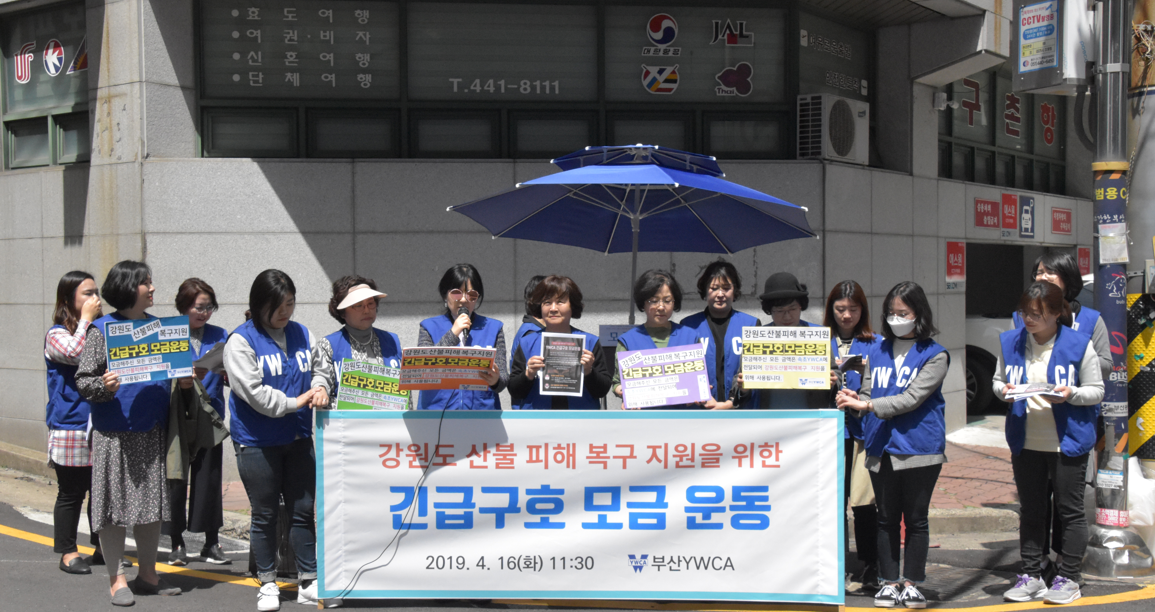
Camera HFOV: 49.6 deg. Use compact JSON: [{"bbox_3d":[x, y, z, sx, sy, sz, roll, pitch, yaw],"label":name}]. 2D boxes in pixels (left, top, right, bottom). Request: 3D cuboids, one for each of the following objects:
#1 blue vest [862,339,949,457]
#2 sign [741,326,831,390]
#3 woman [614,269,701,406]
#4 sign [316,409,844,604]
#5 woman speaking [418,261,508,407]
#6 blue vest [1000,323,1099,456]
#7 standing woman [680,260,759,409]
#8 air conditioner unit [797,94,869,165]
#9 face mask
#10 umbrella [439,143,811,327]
[{"bbox_3d":[1.577,0.437,6.000,0.410,0.580,0.270,1,2,32],"label":"blue vest"},{"bbox_3d":[0.992,0.247,5.940,0.420,0.297,0.012,0,1,6],"label":"sign"},{"bbox_3d":[0.396,0.614,6.270,0.450,1.580,0.360,0,1,4],"label":"woman"},{"bbox_3d":[0.008,0.946,5.920,2.510,0.920,0.040,0,2,3],"label":"sign"},{"bbox_3d":[-0.562,0.606,6.070,0.450,1.620,0.380,-1,1,-5],"label":"woman speaking"},{"bbox_3d":[2.268,0.409,6.030,0.420,0.620,0.290,0,1,34],"label":"blue vest"},{"bbox_3d":[0.748,0.591,6.500,0.500,1.660,0.320,0,2,6],"label":"standing woman"},{"bbox_3d":[1.954,-1.327,9.540,0.245,0.485,0.680,0,1,40],"label":"air conditioner unit"},{"bbox_3d":[1.533,0.098,5.930,0.135,0.105,0.080,2,14,34],"label":"face mask"},{"bbox_3d":[0.300,0.250,7.010,2.100,2.360,2.100,3,-7,0],"label":"umbrella"}]

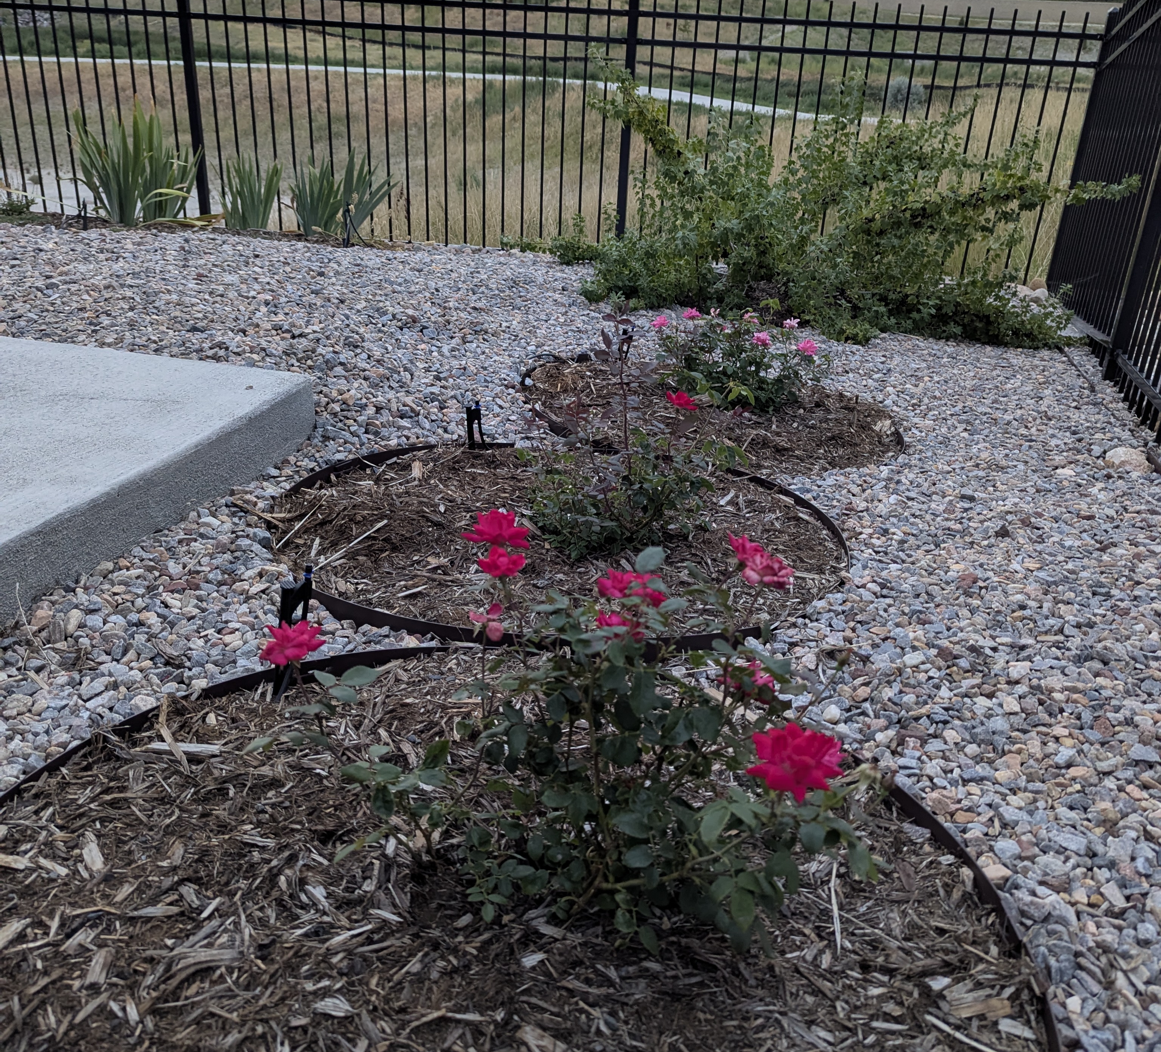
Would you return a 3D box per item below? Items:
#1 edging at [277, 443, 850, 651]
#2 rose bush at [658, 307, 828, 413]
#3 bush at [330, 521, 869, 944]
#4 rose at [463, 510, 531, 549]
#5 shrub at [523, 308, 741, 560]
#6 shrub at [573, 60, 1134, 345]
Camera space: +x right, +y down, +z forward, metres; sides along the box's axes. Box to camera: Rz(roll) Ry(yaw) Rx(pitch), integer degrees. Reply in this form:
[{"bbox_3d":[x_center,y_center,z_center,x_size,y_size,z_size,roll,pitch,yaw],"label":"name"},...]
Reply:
[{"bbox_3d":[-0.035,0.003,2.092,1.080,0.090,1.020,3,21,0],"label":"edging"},{"bbox_3d":[0.464,-0.524,3.115,0.490,0.310,0.450,3,26,0],"label":"rose bush"},{"bbox_3d":[0.026,0.194,1.105,0.530,0.400,0.460,3,26,0],"label":"bush"},{"bbox_3d":[-0.089,0.003,1.120,0.071,0.042,0.068,3,26,0],"label":"rose"},{"bbox_3d":[0.102,-0.155,2.012,0.400,0.390,0.380,3,26,0],"label":"shrub"},{"bbox_3d":[1.083,-1.389,4.472,2.050,0.980,1.450,3,26,0],"label":"shrub"}]

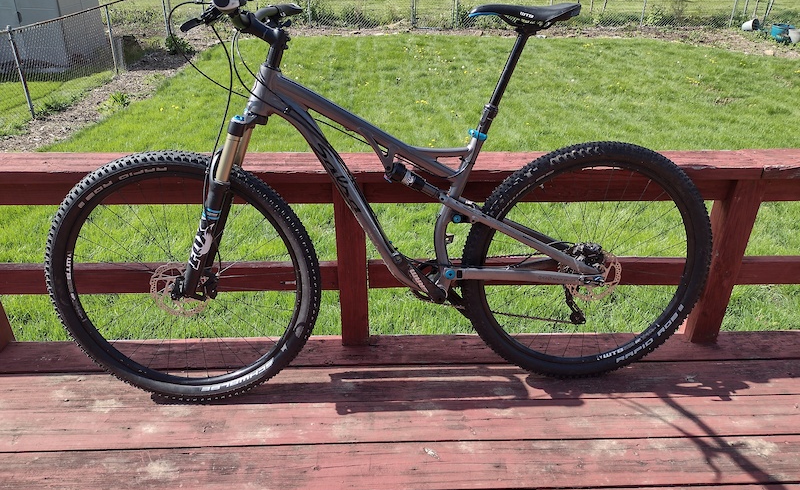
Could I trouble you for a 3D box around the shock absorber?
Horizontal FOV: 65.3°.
[{"bbox_3d":[0.039,-0.166,1.657,0.170,0.050,0.050,27,16,-15],"label":"shock absorber"}]

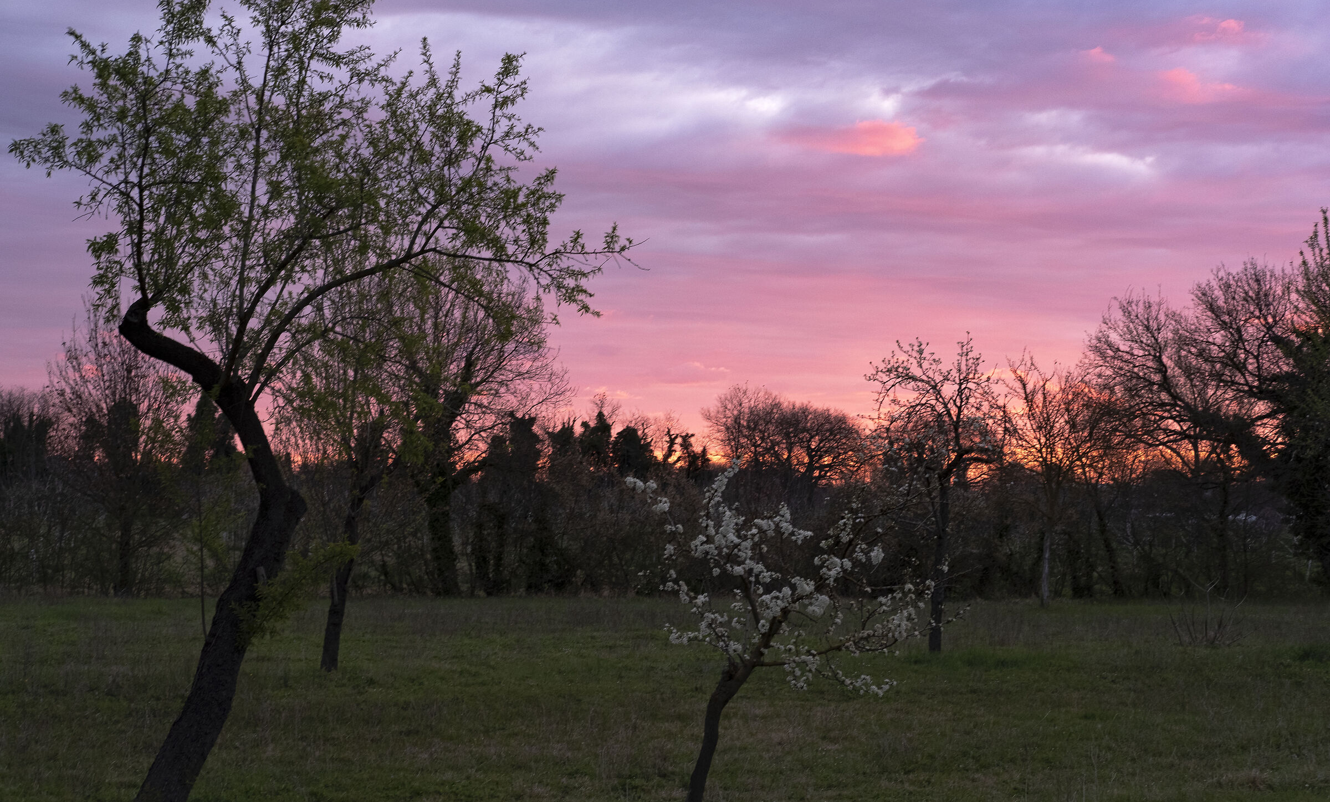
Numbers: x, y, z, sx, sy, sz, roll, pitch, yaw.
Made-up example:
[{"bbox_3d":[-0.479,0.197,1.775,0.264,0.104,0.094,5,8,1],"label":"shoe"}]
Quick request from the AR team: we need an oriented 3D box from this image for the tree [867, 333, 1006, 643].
[{"bbox_3d":[2.663,0.922,19.300,1.342,3.115,1.300,0,-3,0],"label":"tree"}]

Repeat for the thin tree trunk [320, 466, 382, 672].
[{"bbox_3d":[-2.757,1.475,17.200,0.539,1.817,0.400,0,-3,0],"label":"thin tree trunk"}]

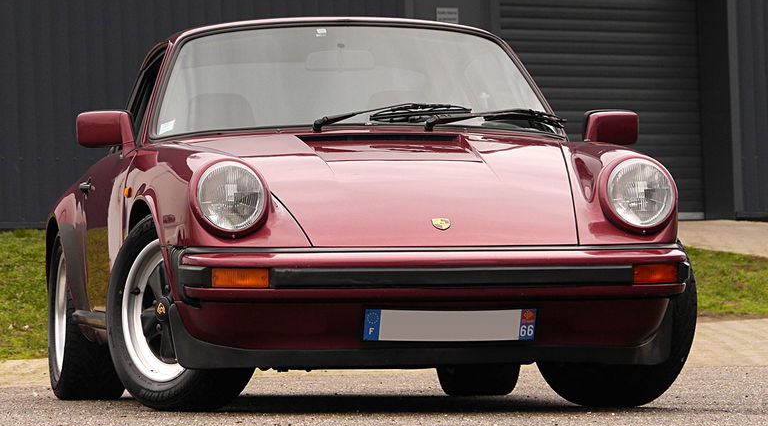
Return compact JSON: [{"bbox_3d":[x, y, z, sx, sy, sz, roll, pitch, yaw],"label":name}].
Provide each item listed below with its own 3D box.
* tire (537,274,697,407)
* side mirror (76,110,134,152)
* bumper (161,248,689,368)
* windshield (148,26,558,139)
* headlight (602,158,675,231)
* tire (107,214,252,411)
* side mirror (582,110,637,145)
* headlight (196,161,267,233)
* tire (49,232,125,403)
[{"bbox_3d":[0.709,0.295,13.221,0.207,0.630,0.630,1,-2,-37],"label":"tire"},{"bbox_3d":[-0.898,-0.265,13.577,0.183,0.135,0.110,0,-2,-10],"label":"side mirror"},{"bbox_3d":[0.167,0.275,12.419,1.580,0.365,0.530,0,-2,-10],"label":"bumper"},{"bbox_3d":[-0.088,-0.421,13.802,1.370,0.615,0.230,0,-43,-10],"label":"windshield"},{"bbox_3d":[0.754,-0.053,12.607,0.208,0.212,0.120,0,-2,-10],"label":"headlight"},{"bbox_3d":[-0.611,0.296,12.906,0.207,0.630,0.630,1,-2,-37],"label":"tire"},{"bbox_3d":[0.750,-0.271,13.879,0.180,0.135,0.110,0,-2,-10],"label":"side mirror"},{"bbox_3d":[-0.452,-0.046,12.386,0.206,0.212,0.120,0,-2,-10],"label":"headlight"},{"bbox_3d":[-1.063,0.360,15.169,0.235,0.630,0.630,0,-2,-10],"label":"tire"}]

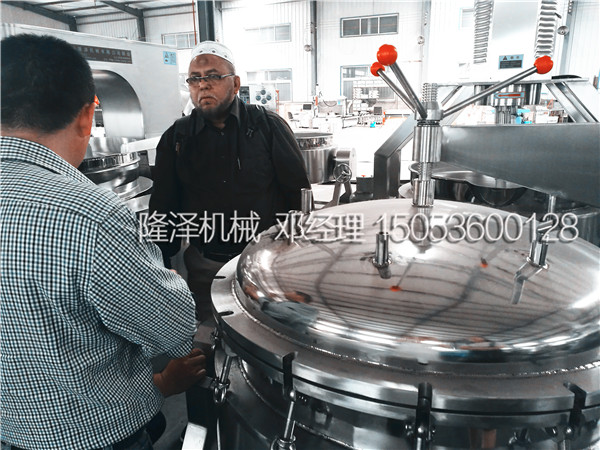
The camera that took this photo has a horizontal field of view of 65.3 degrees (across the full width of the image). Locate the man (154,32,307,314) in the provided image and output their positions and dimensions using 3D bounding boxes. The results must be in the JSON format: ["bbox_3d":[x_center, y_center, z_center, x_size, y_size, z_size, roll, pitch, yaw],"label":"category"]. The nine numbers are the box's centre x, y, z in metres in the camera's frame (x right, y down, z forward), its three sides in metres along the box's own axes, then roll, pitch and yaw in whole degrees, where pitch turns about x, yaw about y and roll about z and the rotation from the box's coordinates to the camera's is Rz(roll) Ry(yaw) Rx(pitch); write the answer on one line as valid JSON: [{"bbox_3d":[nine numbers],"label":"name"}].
[{"bbox_3d":[-0.262,0.214,1.833,0.580,1.750,0.380,1,15,7],"label":"man"}]

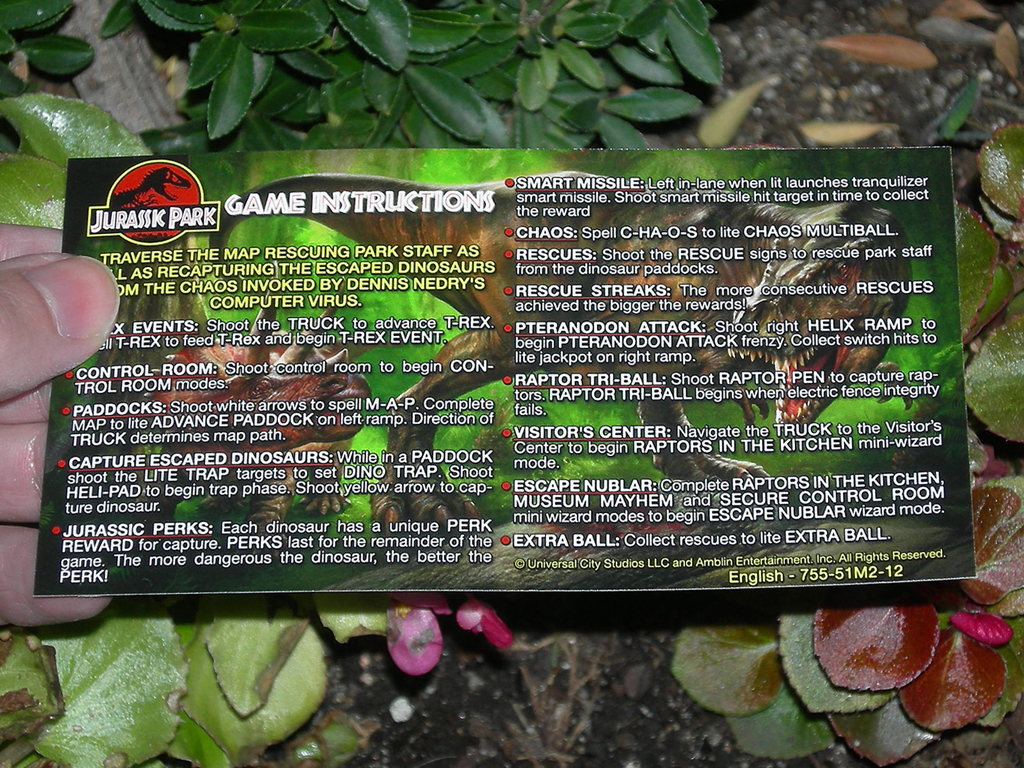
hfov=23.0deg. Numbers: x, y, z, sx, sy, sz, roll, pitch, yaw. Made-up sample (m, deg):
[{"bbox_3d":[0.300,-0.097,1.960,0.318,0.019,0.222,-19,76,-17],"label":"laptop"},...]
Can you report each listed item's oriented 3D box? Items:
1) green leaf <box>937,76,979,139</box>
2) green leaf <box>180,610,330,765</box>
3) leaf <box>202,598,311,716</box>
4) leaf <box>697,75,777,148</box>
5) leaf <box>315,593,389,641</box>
[{"bbox_3d":[0.097,-0.059,0.545,0.005,0.004,0.017,24,60,7],"label":"green leaf"},{"bbox_3d":[-0.047,0.054,0.466,0.028,0.008,0.035,3,72,-5],"label":"green leaf"},{"bbox_3d":[-0.046,0.047,0.455,0.021,0.007,0.028,13,73,1],"label":"leaf"},{"bbox_3d":[0.049,-0.060,0.550,0.009,0.005,0.025,36,65,20],"label":"leaf"},{"bbox_3d":[-0.028,0.038,0.440,0.017,0.006,0.016,-1,69,0],"label":"leaf"}]

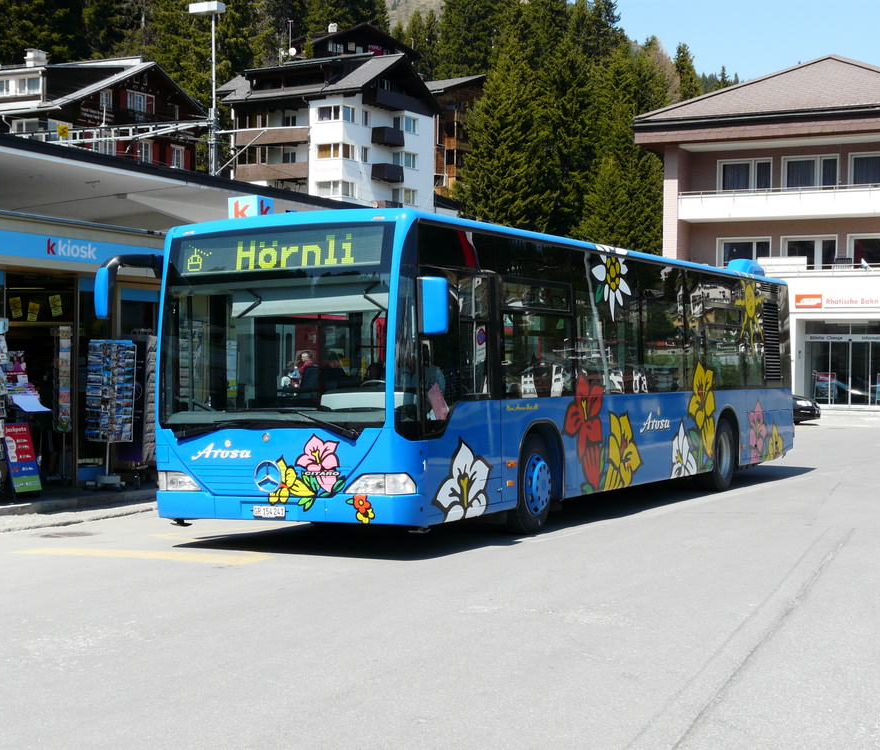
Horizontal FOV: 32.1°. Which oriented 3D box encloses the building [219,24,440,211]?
[{"bbox_3d":[-8.400,-16.900,119.500,13.200,15.500,11.300,0,0,33],"label":"building"}]

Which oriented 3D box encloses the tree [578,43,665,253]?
[{"bbox_3d":[10.400,-12.000,88.000,5.600,14.500,5.600,0,0,0],"label":"tree"}]

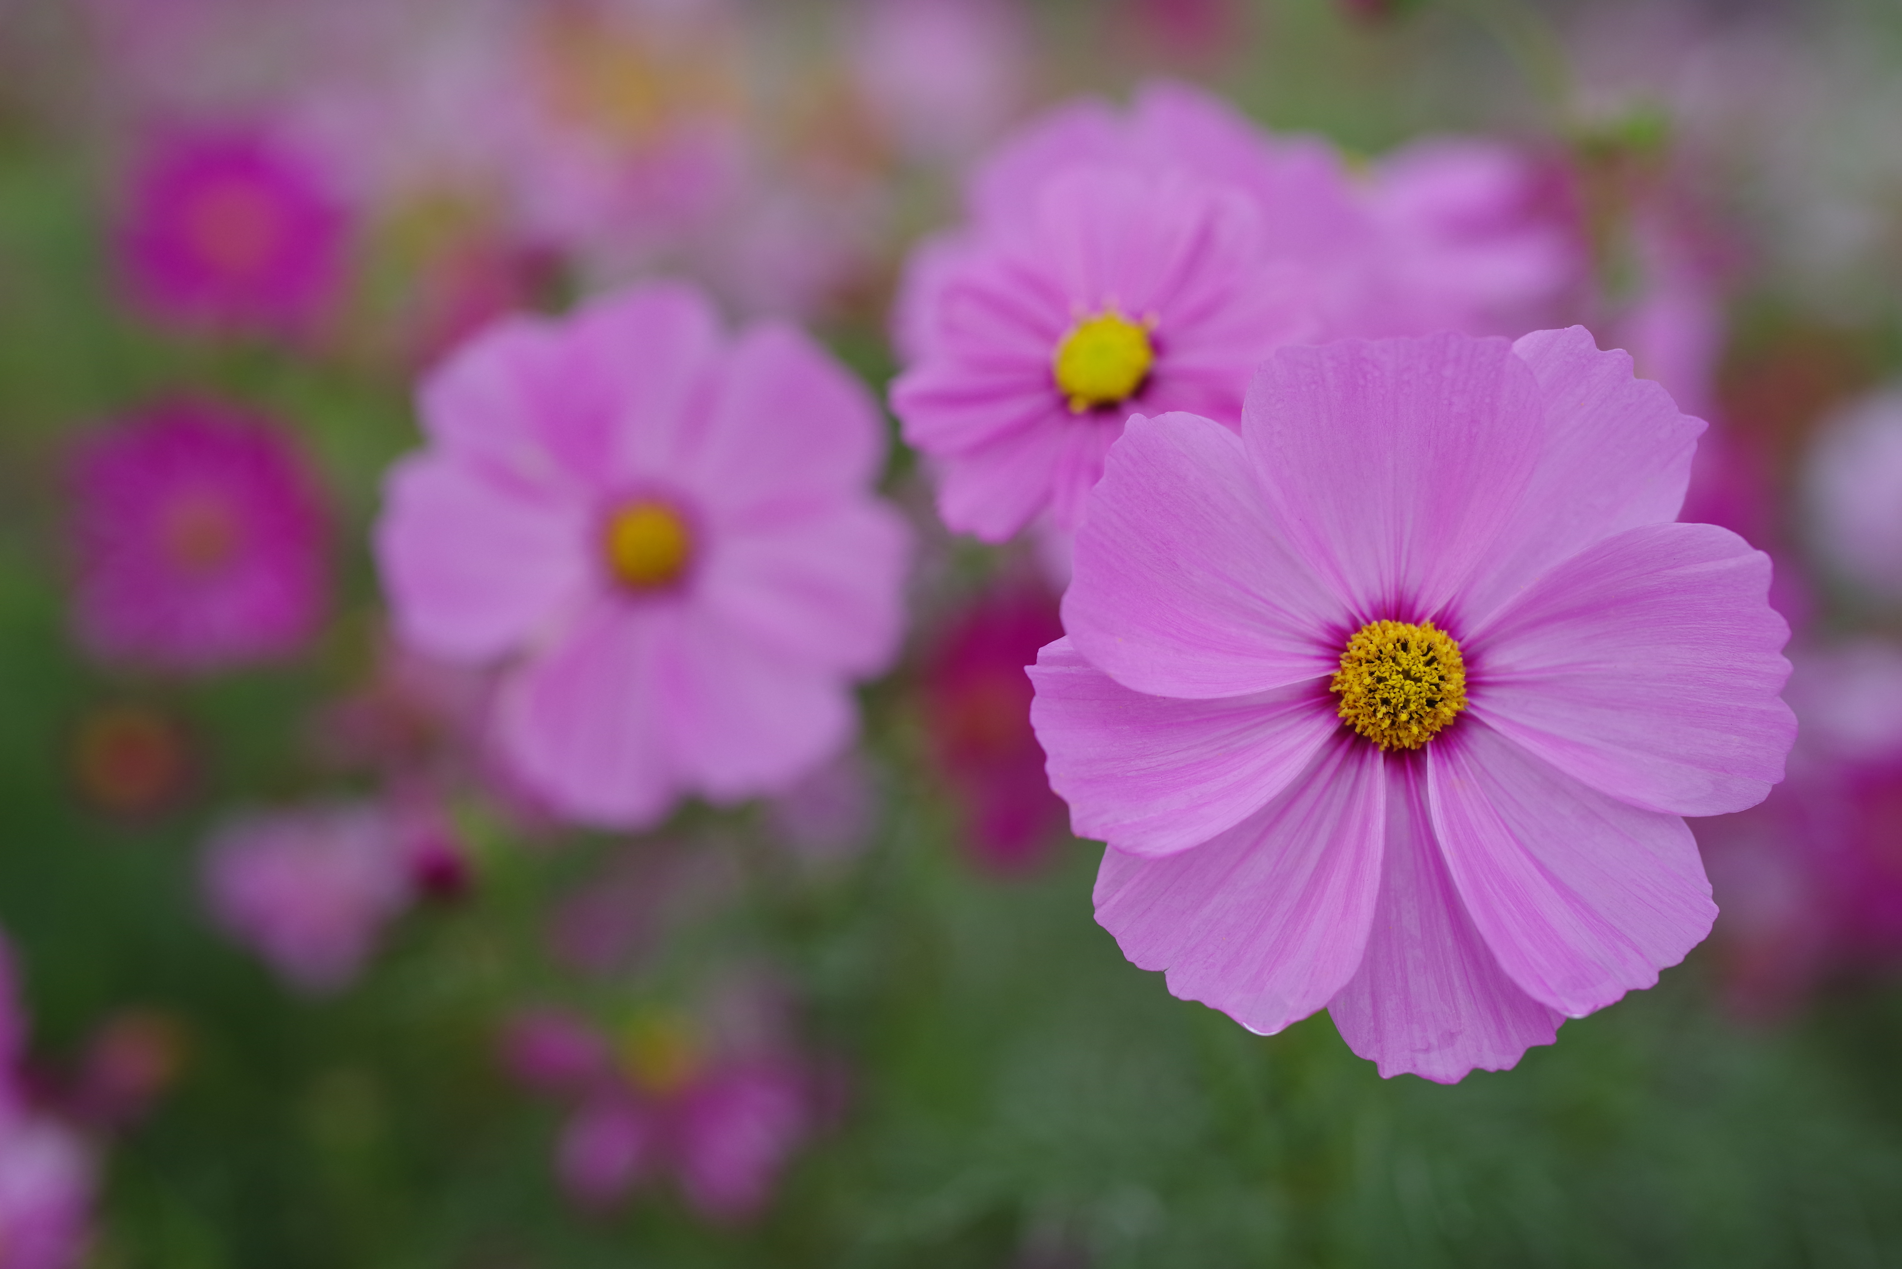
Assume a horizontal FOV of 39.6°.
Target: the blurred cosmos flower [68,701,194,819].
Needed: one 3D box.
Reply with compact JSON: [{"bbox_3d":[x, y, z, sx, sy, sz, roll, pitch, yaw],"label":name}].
[{"bbox_3d":[-0.245,0.038,0.790,0.034,0.034,0.023,-2,-6,-8],"label":"blurred cosmos flower"}]

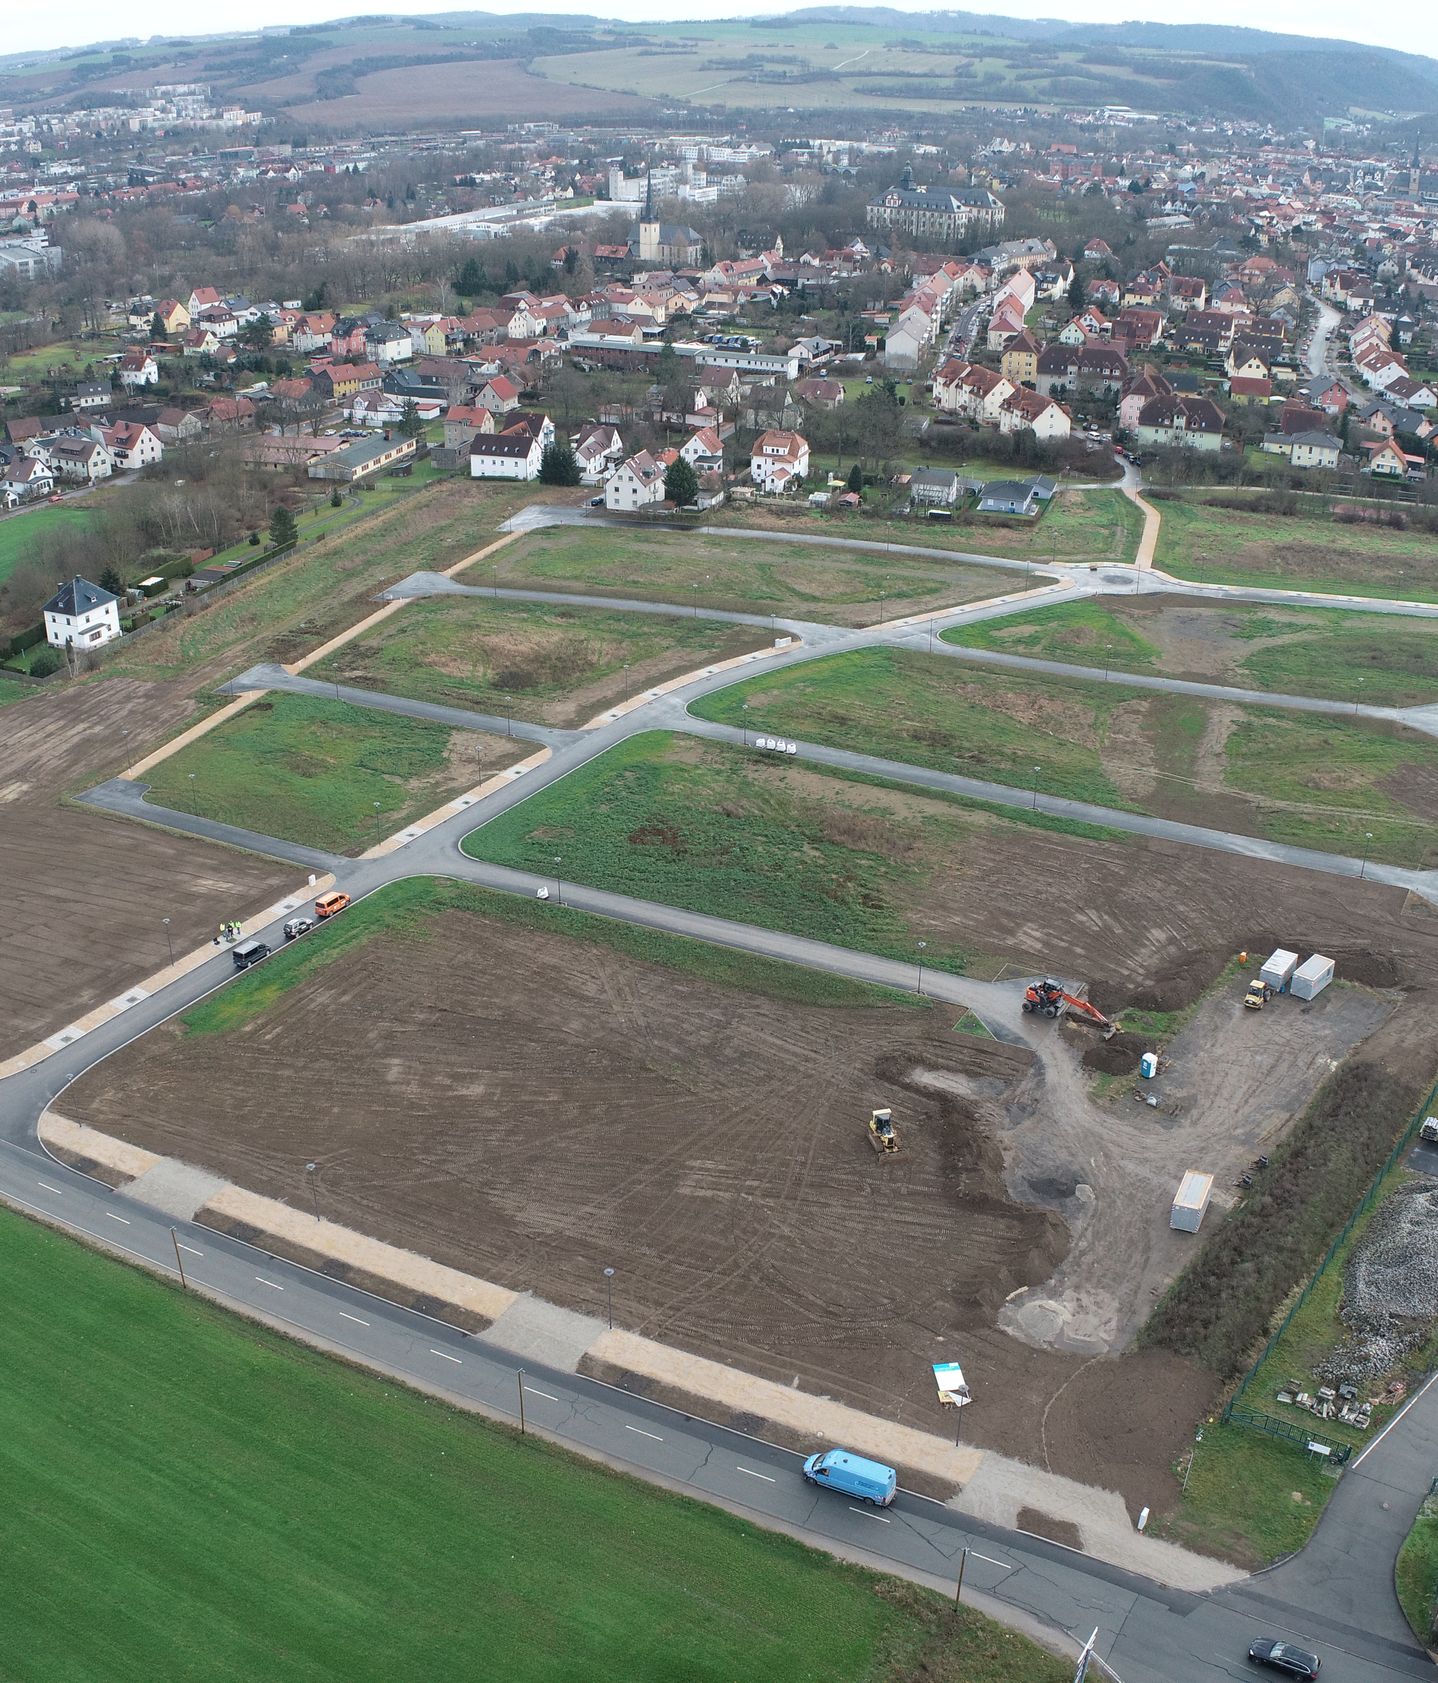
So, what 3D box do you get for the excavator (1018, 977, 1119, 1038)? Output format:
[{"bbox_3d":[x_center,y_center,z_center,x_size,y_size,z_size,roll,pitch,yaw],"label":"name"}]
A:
[{"bbox_3d":[38.760,18.106,185.121,10.200,3.300,2.600,17,29,31],"label":"excavator"}]

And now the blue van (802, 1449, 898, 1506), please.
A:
[{"bbox_3d":[9.310,45.017,119.461,6.200,2.500,2.000,12,27,24],"label":"blue van"}]

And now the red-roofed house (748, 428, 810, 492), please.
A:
[{"bbox_3d":[16.024,-99.505,438.568,12.600,12.300,12.200,13,27,25],"label":"red-roofed house"}]

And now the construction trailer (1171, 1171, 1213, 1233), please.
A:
[{"bbox_3d":[43.535,33.101,154.613,2.450,2.600,6.060,12,27,23],"label":"construction trailer"}]

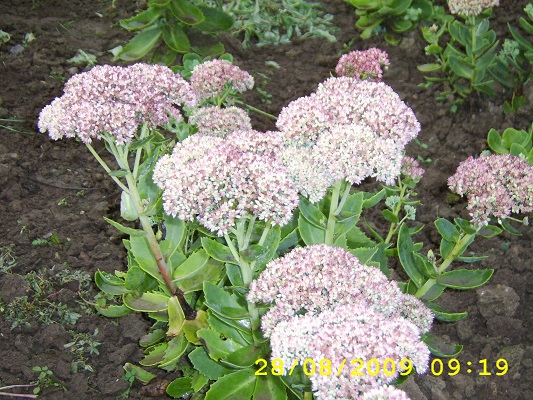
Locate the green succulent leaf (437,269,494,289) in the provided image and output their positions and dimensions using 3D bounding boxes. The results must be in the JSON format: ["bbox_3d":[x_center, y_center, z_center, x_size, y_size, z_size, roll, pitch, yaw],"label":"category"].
[{"bbox_3d":[0.269,0.106,1.127,0.074,0.012,0.028,-9,48,4],"label":"green succulent leaf"}]

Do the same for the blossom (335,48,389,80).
[{"bbox_3d":[0.153,-0.215,1.330,0.090,0.052,0.080,0,37,0],"label":"blossom"}]

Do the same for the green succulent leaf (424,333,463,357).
[{"bbox_3d":[0.240,0.196,1.140,0.063,0.015,0.027,17,38,0],"label":"green succulent leaf"}]

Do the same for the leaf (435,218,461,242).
[{"bbox_3d":[0.237,0.041,1.091,0.039,0.009,0.023,45,58,3],"label":"leaf"}]

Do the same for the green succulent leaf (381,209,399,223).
[{"bbox_3d":[0.187,0.024,1.260,0.034,0.008,0.016,37,43,0],"label":"green succulent leaf"}]

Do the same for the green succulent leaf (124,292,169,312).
[{"bbox_3d":[-0.164,0.139,1.129,0.061,0.013,0.028,5,50,-2],"label":"green succulent leaf"}]

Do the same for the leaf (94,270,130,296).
[{"bbox_3d":[-0.219,0.119,1.190,0.061,0.015,0.026,28,40,0],"label":"leaf"}]

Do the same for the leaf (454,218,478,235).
[{"bbox_3d":[0.260,0.035,1.089,0.033,0.009,0.018,33,57,-2],"label":"leaf"}]

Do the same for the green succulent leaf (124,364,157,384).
[{"bbox_3d":[-0.177,0.241,1.157,0.050,0.009,0.021,22,54,17],"label":"green succulent leaf"}]

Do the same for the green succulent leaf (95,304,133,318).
[{"bbox_3d":[-0.215,0.155,1.180,0.055,0.010,0.022,0,45,0],"label":"green succulent leaf"}]

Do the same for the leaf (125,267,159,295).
[{"bbox_3d":[-0.172,0.113,1.152,0.047,0.010,0.033,17,62,5],"label":"leaf"}]

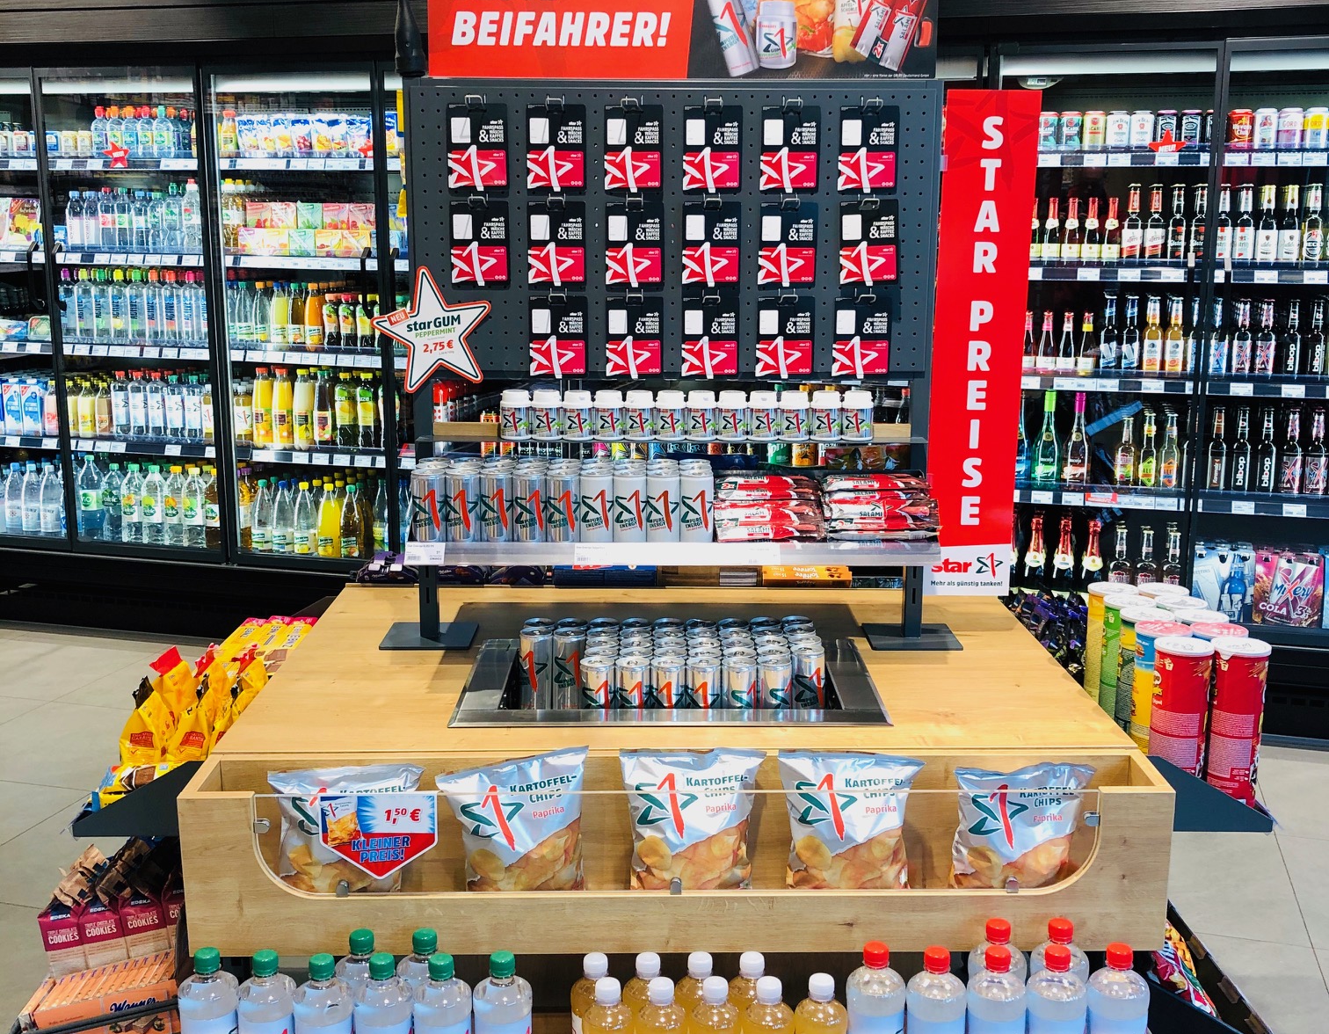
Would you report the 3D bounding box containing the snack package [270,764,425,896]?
[{"bbox_3d":[-0.425,0.441,1.903,0.195,0.230,0.065,0,4,-1],"label":"snack package"}]

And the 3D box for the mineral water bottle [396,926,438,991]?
[{"bbox_3d":[-0.300,0.643,1.824,0.074,0.246,0.074,0,12,-1],"label":"mineral water bottle"}]

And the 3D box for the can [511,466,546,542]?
[{"bbox_3d":[-0.216,-0.008,2.314,0.053,0.135,0.053,0,12,-1],"label":"can"}]

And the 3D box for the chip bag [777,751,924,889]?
[{"bbox_3d":[0.248,0.415,1.912,0.185,0.205,0.075,0,12,-1],"label":"chip bag"}]

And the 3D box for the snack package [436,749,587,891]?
[{"bbox_3d":[-0.201,0.412,1.906,0.189,0.205,0.075,0,12,-1],"label":"snack package"}]

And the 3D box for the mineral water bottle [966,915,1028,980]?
[{"bbox_3d":[0.427,0.640,1.858,0.072,0.242,0.072,0,12,-1],"label":"mineral water bottle"}]

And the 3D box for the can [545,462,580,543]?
[{"bbox_3d":[-0.163,-0.008,2.314,0.053,0.135,0.053,0,12,-1],"label":"can"}]

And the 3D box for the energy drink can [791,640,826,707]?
[{"bbox_3d":[0.229,0.272,2.269,0.053,0.134,0.053,0,12,0],"label":"energy drink can"}]

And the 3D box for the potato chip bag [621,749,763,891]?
[{"bbox_3d":[0.037,0.413,1.909,0.183,0.205,0.075,0,12,-1],"label":"potato chip bag"}]

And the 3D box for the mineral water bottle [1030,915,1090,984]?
[{"bbox_3d":[0.508,0.640,1.861,0.072,0.242,0.072,0,12,-1],"label":"mineral water bottle"}]

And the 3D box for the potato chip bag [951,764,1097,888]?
[{"bbox_3d":[0.475,0.430,1.916,0.185,0.225,0.075,0,4,-1],"label":"potato chip bag"}]

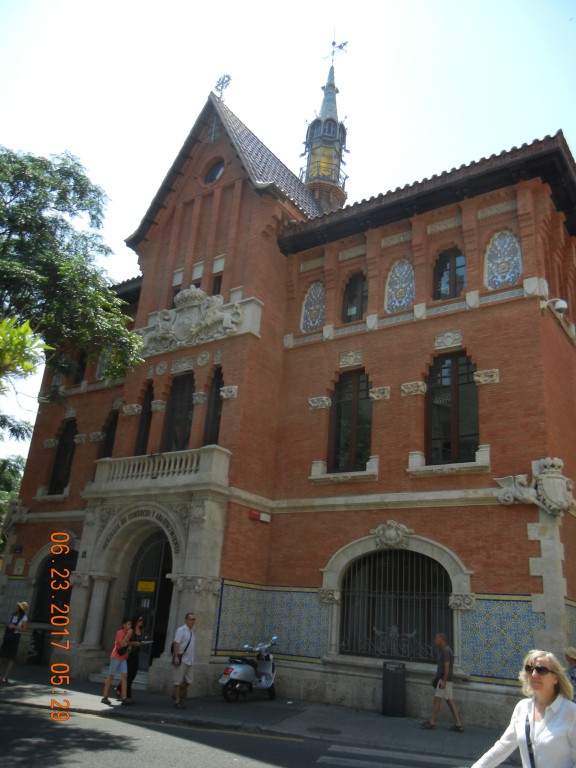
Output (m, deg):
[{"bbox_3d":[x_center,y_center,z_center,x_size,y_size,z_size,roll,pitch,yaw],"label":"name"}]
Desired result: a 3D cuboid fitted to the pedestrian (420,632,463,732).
[{"bbox_3d":[3.062,5.915,13.322,0.800,1.740,0.500,-10,-25,34],"label":"pedestrian"}]

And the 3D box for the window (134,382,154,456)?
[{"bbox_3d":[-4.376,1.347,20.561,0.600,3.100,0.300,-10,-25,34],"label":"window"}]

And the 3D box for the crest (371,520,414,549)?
[{"bbox_3d":[2.307,3.330,14.719,0.980,0.610,0.300,-10,-24,34],"label":"crest"}]

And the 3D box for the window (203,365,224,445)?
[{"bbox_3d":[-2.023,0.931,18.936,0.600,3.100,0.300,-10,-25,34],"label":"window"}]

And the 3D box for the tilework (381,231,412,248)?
[{"bbox_3d":[3.197,-4.213,19.419,1.020,0.330,0.100,-10,-25,34],"label":"tilework"}]

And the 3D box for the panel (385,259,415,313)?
[{"bbox_3d":[2.838,-2.496,17.017,0.790,1.420,0.100,-10,-24,34],"label":"panel"}]

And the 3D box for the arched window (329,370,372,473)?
[{"bbox_3d":[1.753,1.013,18.336,1.440,2.950,0.300,-10,-25,34],"label":"arched window"}]

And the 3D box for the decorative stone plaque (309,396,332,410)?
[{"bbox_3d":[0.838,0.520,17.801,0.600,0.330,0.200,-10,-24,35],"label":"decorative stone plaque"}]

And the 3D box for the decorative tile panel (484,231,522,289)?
[{"bbox_3d":[5.545,-3.200,17.180,0.950,1.730,0.100,-10,-25,34],"label":"decorative tile panel"}]

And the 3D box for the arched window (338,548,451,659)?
[{"bbox_3d":[2.323,4.805,14.528,2.580,2.200,0.300,-10,-24,34],"label":"arched window"}]

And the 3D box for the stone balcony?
[{"bbox_3d":[-3.353,2.333,16.964,4.400,1.080,0.850,-10,-24,34],"label":"stone balcony"}]

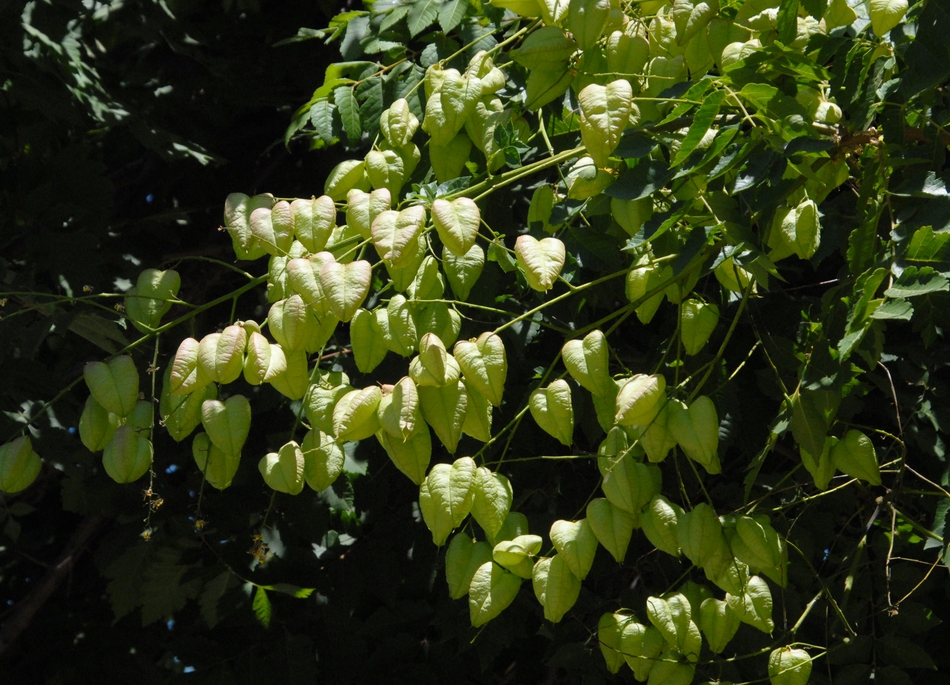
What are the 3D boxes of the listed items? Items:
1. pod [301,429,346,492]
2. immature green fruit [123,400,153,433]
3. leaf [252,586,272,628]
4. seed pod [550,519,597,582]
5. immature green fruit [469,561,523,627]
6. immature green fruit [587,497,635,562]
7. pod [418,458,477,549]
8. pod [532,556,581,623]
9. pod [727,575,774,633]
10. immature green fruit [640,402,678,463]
[{"bbox_3d":[-0.109,0.085,2.600,0.032,0.046,0.032,3,-5,0],"label":"pod"},{"bbox_3d":[-0.241,0.060,2.540,0.031,0.039,0.029,3,-7,0],"label":"immature green fruit"},{"bbox_3d":[-0.151,0.188,2.560,0.013,0.030,0.006,-7,-7,0],"label":"leaf"},{"bbox_3d":[0.070,0.148,2.580,0.034,0.045,0.032,-12,-9,0],"label":"seed pod"},{"bbox_3d":[0.015,0.178,2.550,0.034,0.046,0.032,23,-5,0],"label":"immature green fruit"},{"bbox_3d":[0.099,0.135,2.610,0.033,0.048,0.032,-14,-2,0],"label":"immature green fruit"},{"bbox_3d":[-0.019,0.109,2.480,0.038,0.062,0.034,5,-7,0],"label":"pod"},{"bbox_3d":[0.059,0.177,2.600,0.034,0.049,0.032,2,-5,0],"label":"pod"},{"bbox_3d":[0.190,0.180,2.480,0.030,0.041,0.029,-24,-7,0],"label":"pod"},{"bbox_3d":[0.131,0.064,2.580,0.029,0.045,0.029,0,-5,0],"label":"immature green fruit"}]

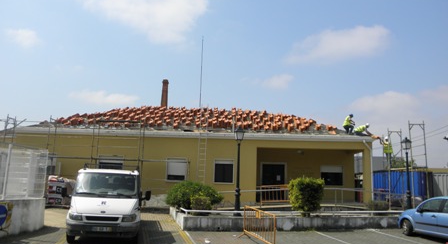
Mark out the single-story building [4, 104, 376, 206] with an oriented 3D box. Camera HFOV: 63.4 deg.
[{"bbox_3d":[-1.762,2.308,25.322,19.800,6.600,11.500,2,-8,0],"label":"single-story building"}]

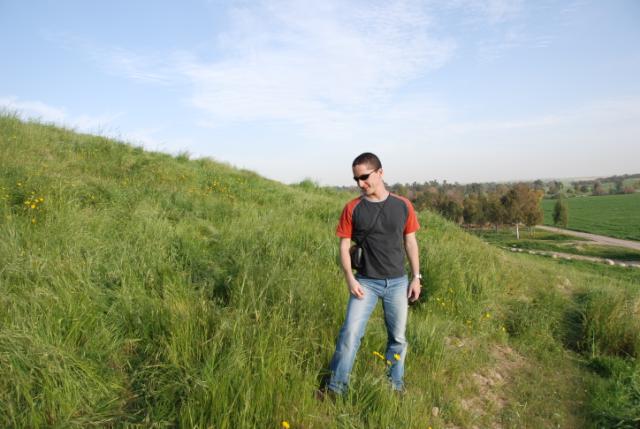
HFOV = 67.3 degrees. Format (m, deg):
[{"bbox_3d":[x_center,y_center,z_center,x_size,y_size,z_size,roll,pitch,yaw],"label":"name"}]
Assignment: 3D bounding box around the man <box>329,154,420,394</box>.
[{"bbox_3d":[0.345,0.435,3.280,0.640,1.700,0.420,0,4,7],"label":"man"}]

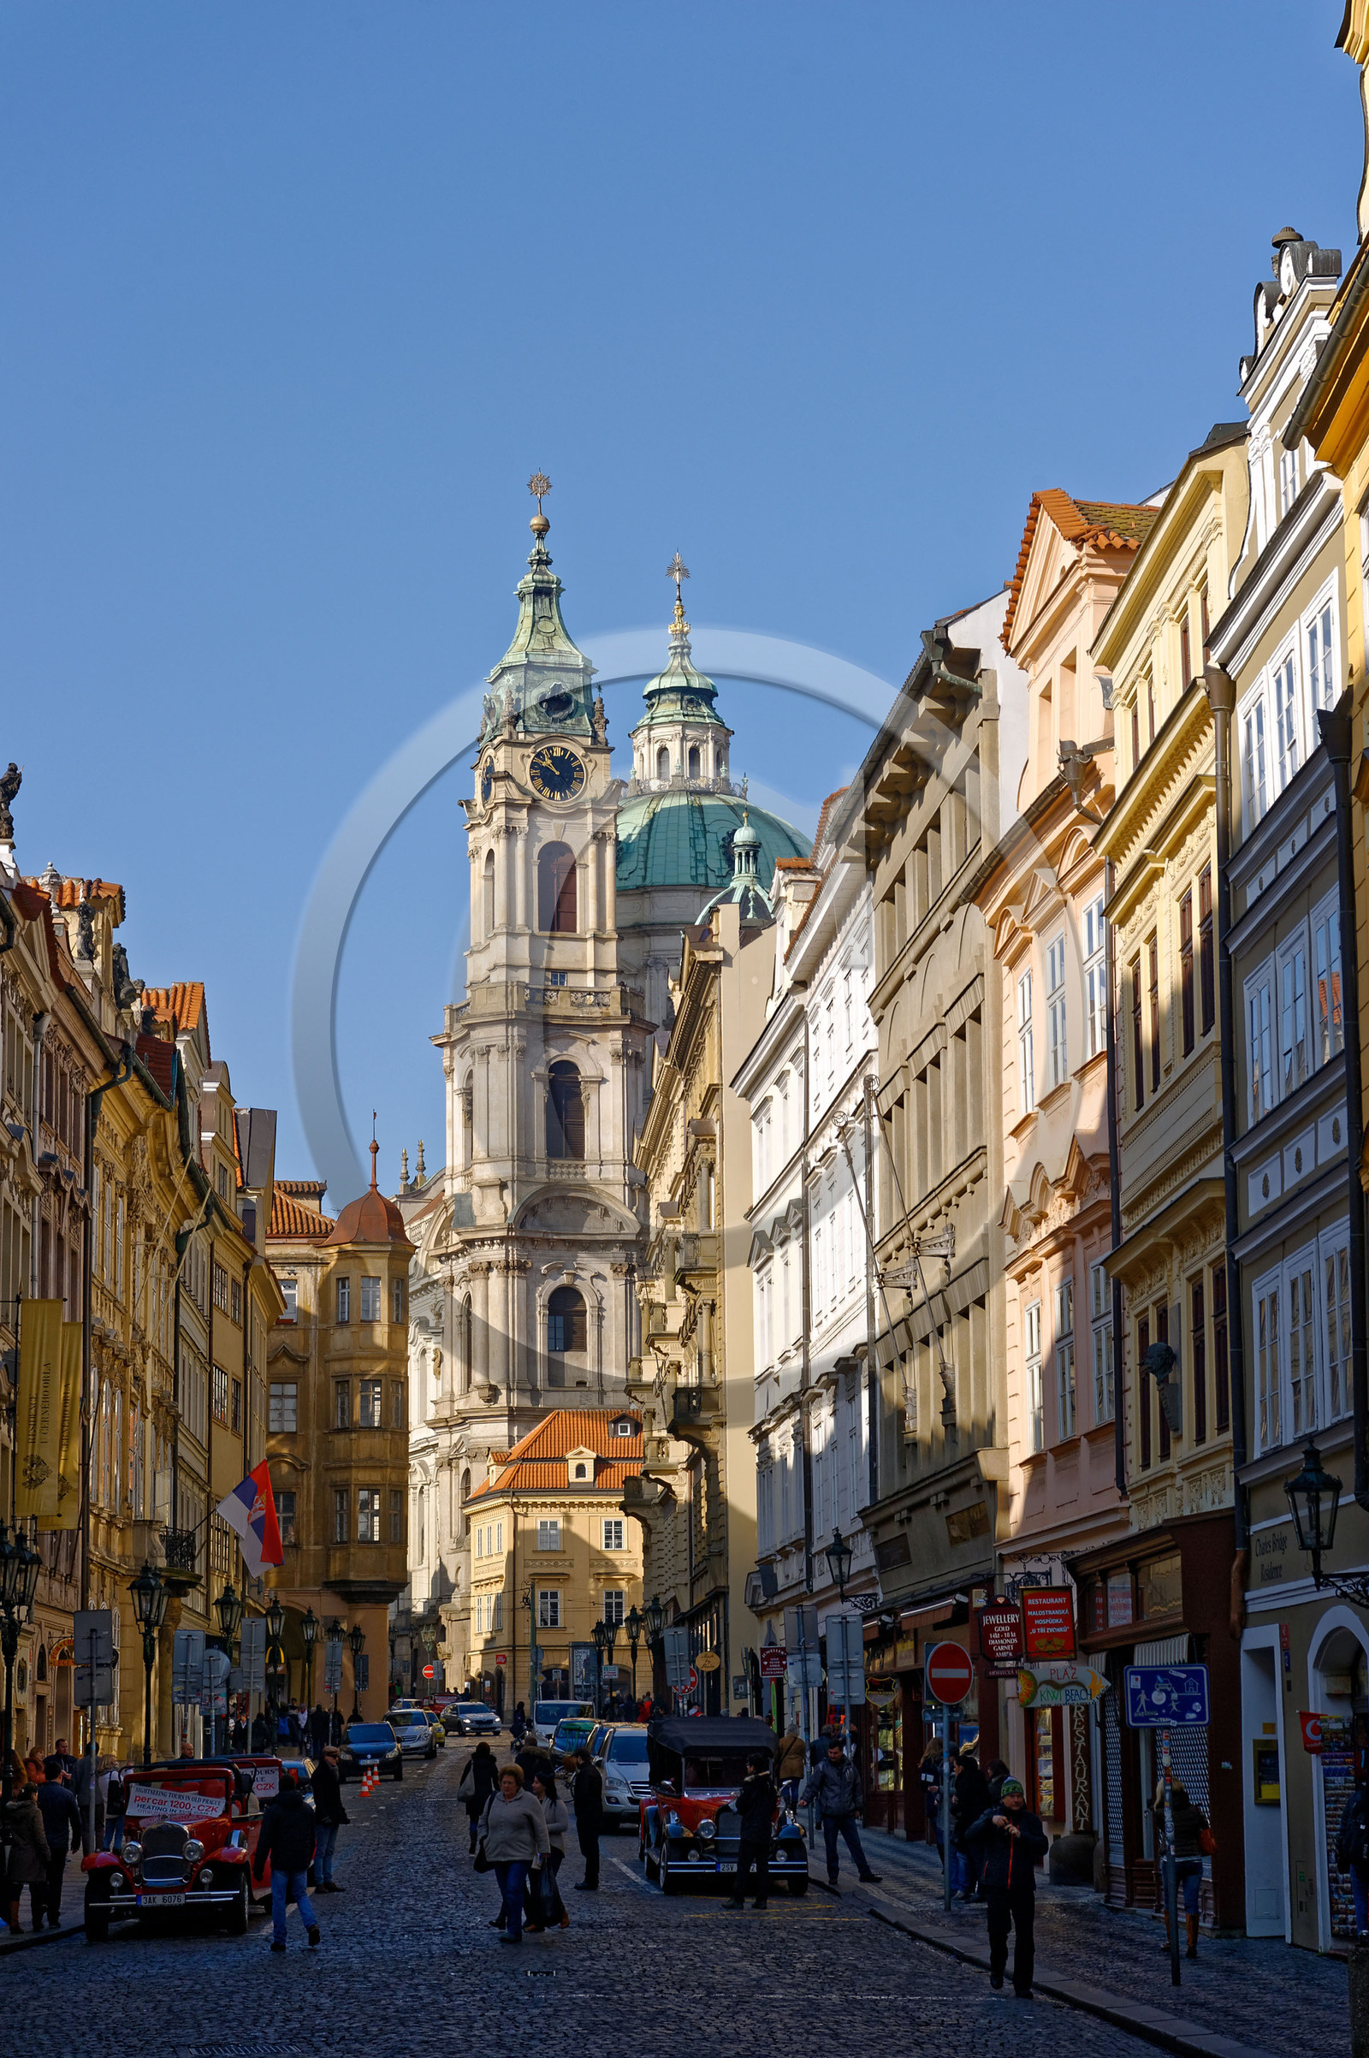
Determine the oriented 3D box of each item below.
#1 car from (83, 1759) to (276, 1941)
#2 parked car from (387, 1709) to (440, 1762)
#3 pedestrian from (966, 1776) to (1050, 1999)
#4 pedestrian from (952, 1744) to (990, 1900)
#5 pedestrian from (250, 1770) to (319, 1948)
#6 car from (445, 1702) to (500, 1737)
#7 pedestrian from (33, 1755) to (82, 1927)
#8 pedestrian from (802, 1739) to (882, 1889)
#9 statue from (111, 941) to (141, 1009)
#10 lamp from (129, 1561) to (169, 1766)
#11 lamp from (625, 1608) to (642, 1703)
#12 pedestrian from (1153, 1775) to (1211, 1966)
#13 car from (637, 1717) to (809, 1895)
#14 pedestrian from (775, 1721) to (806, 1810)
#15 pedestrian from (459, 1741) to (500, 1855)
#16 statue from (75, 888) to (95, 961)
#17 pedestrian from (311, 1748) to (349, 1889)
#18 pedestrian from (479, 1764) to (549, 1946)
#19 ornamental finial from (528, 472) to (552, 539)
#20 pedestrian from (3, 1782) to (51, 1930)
[{"bbox_3d":[-5.545,9.116,44.734,1.730,1.820,4.400,0,-10,-1],"label":"car"},{"bbox_3d":[-8.733,22.243,126.206,1.760,1.500,4.200,0,-10,-2],"label":"parked car"},{"bbox_3d":[2.682,7.114,33.200,0.660,1.783,0.450,0,-10,-2],"label":"pedestrian"},{"bbox_3d":[3.253,9.045,45.600,0.450,1.763,0.500,-2,-10,10],"label":"pedestrian"},{"bbox_3d":[-3.869,8.077,38.953,0.620,1.720,0.500,2,-11,-14],"label":"pedestrian"},{"bbox_3d":[-9.390,30.071,174.381,1.810,1.470,4.700,2,-11,-14],"label":"car"},{"bbox_3d":[-6.522,8.487,41.753,0.460,1.720,0.340,-3,-10,11],"label":"pedestrian"},{"bbox_3d":[1.885,9.452,48.253,0.880,1.720,0.480,-6,-11,26],"label":"pedestrian"},{"bbox_3d":[-13.555,-1.318,97.149,0.600,1.650,0.700,0,-10,-3],"label":"statue"},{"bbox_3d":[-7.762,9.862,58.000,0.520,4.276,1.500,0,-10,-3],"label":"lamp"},{"bbox_3d":[-1.304,16.987,102.391,0.460,4.400,0.460,0,-10,-4],"label":"lamp"},{"bbox_3d":[4.610,7.758,37.000,0.540,1.624,0.420,1,-10,-8],"label":"pedestrian"},{"bbox_3d":[0.429,9.671,49.982,1.760,2.040,4.600,0,-10,-4],"label":"car"},{"bbox_3d":[1.897,13.258,71.500,0.540,1.654,0.380,1,-10,-5],"label":"pedestrian"},{"bbox_3d":[-3.138,11.733,61.000,0.580,1.686,0.420,0,-10,-3],"label":"pedestrian"},{"bbox_3d":[-13.050,-2.281,87.149,0.500,1.650,0.500,0,-10,-3],"label":"statue"},{"bbox_3d":[-4.290,9.553,48.457,0.420,1.760,0.450,-2,-10,10],"label":"pedestrian"},{"bbox_3d":[-1.685,8.052,39.152,0.620,1.690,0.520,-4,-11,17],"label":"pedestrian"},{"bbox_3d":[-9.244,-33.309,255.383,1.500,4.250,1.250,2,-11,-11],"label":"ornamental finial"},{"bbox_3d":[-7.167,9.025,43.644,0.420,1.600,0.500,9,-14,-44],"label":"pedestrian"}]

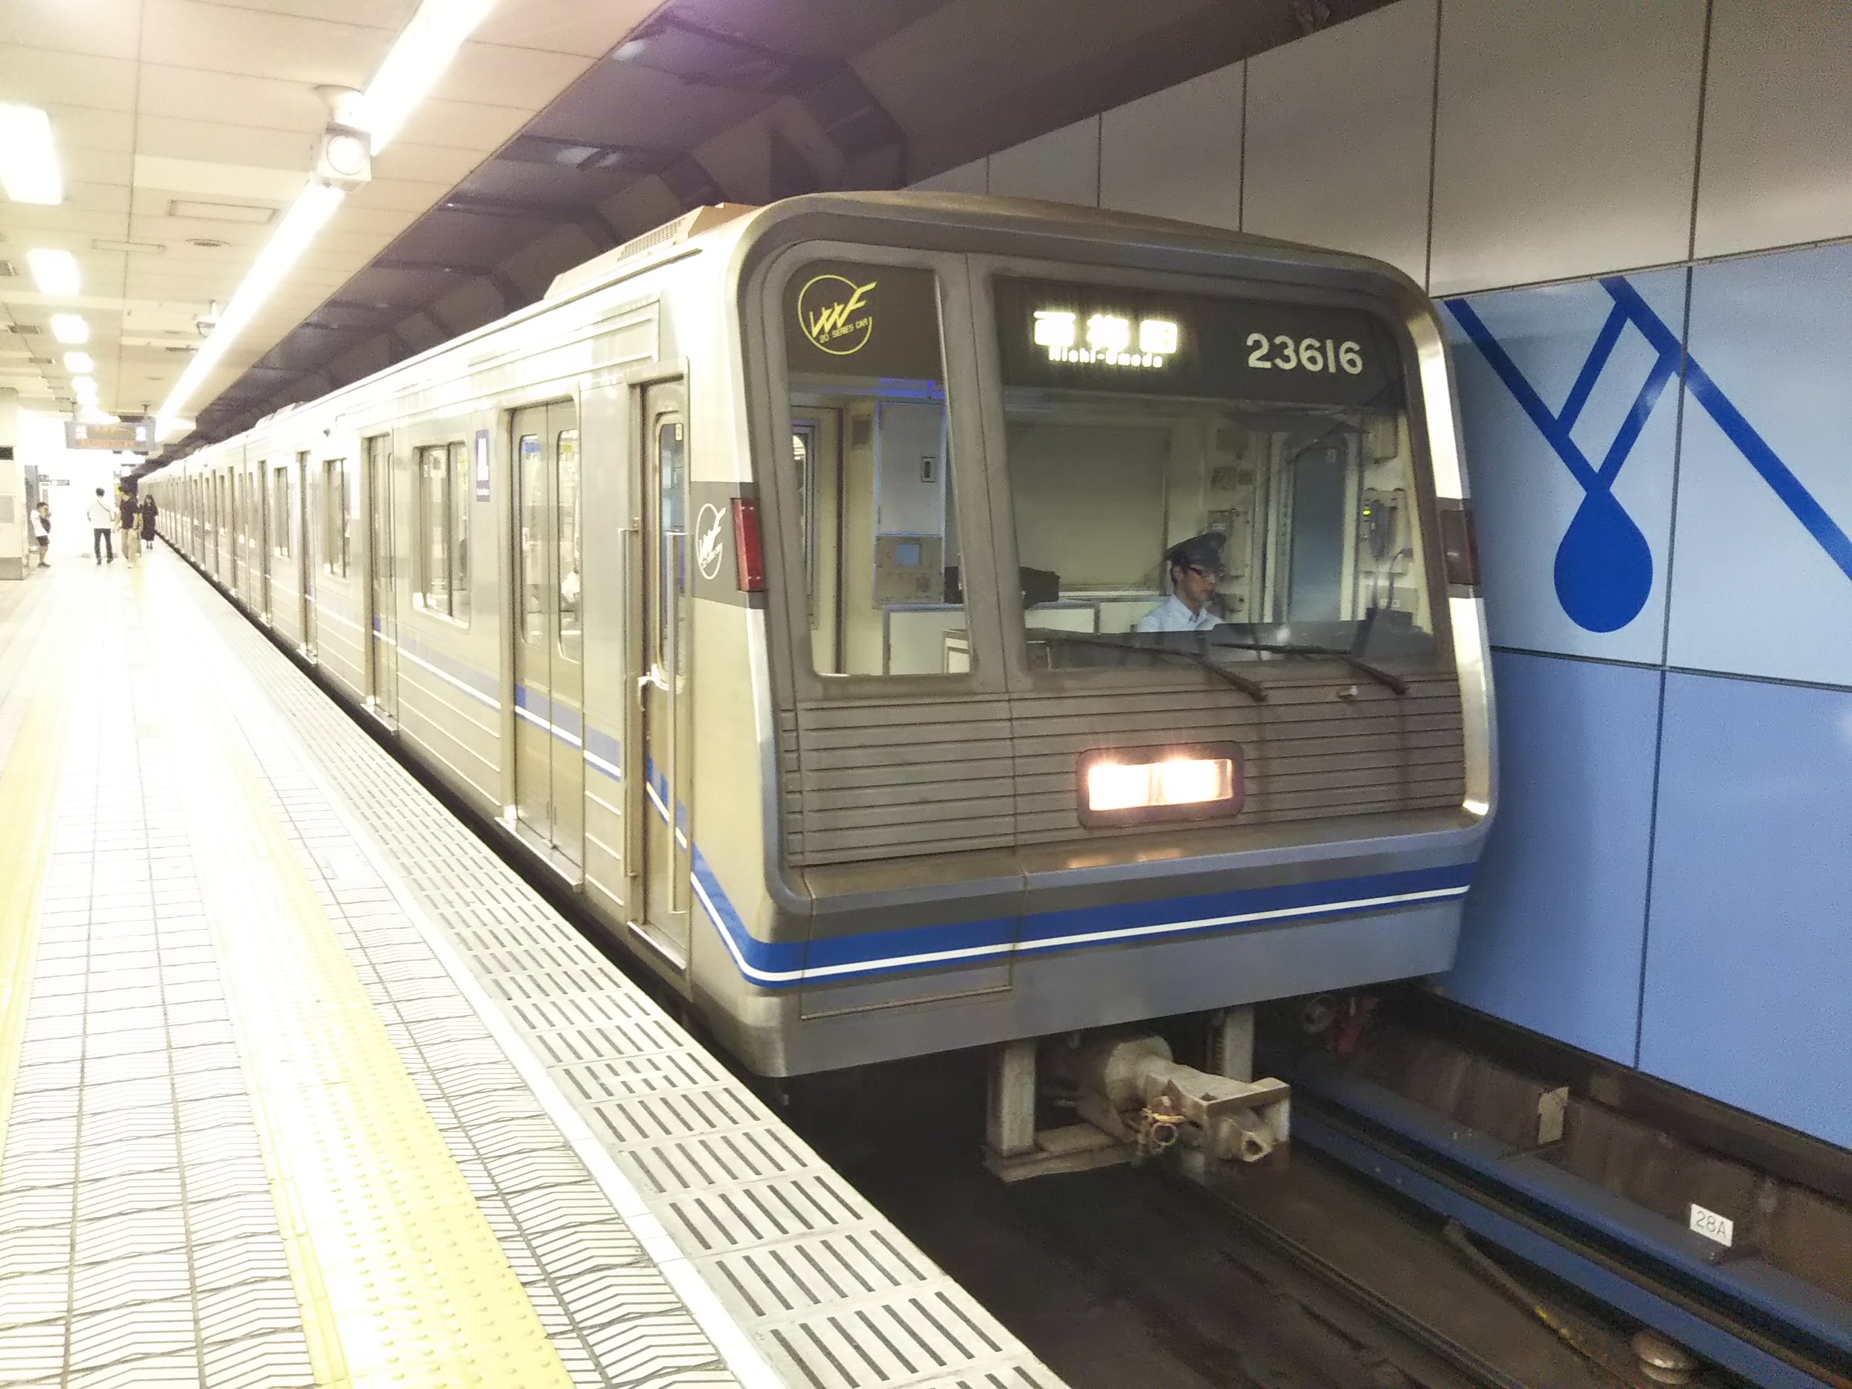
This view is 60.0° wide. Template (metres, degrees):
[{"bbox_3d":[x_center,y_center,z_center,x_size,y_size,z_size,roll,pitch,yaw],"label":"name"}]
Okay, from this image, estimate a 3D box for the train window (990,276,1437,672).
[{"bbox_3d":[1.037,-0.741,5.502,1.723,1.282,0.070,-2,-6,-27],"label":"train window"}]

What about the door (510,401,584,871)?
[{"bbox_3d":[-1.694,-0.300,7.096,0.070,1.931,1.365,-2,8,-27],"label":"door"}]

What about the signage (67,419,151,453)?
[{"bbox_3d":[-15.490,-4.916,30.449,1.501,0.569,0.250,-2,8,-27],"label":"signage"}]

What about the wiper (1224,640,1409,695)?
[{"bbox_3d":[1.374,-0.091,5.549,0.750,0.190,0.080,-2,-6,-27],"label":"wiper"}]

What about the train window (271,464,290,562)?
[{"bbox_3d":[-6.861,-1.953,17.079,0.060,0.957,1.632,-2,8,-27],"label":"train window"}]

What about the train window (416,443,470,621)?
[{"bbox_3d":[-2.727,-0.916,9.011,0.060,0.957,1.632,-2,8,-27],"label":"train window"}]

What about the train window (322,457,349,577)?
[{"bbox_3d":[-4.794,-1.435,13.045,0.060,0.957,1.632,-2,8,-27],"label":"train window"}]

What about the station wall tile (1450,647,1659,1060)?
[{"bbox_3d":[2.356,0.572,6.392,0.040,1.482,1.260,-2,8,-27],"label":"station wall tile"}]

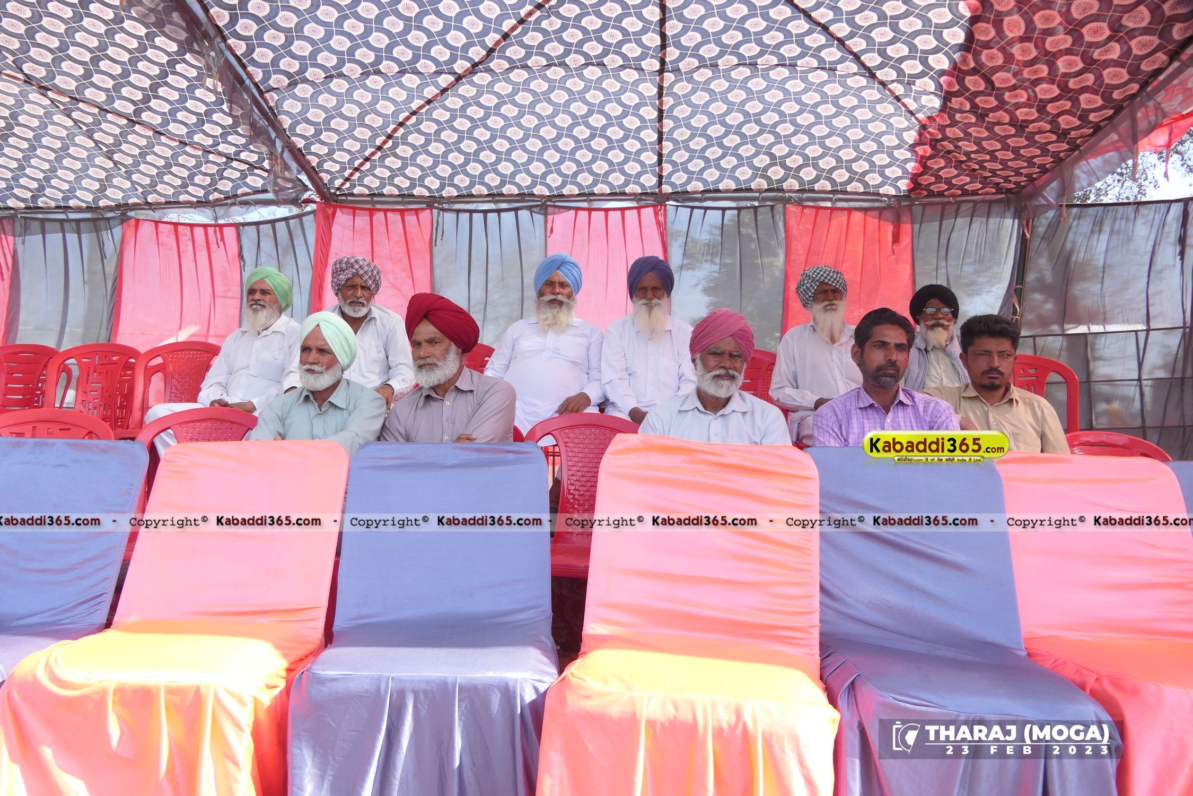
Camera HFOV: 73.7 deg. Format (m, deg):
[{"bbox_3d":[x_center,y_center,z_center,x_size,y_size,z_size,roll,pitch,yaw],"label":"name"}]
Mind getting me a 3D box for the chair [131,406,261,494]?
[{"bbox_3d":[-1.320,0.444,2.490,0.470,0.860,0.530,1,-3,-3],"label":"chair"}]

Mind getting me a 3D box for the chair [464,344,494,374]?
[{"bbox_3d":[-0.670,0.155,3.660,0.470,0.860,0.530,0,-3,0],"label":"chair"}]

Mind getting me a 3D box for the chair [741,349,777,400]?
[{"bbox_3d":[0.720,0.170,3.660,0.470,0.860,0.530,0,-3,0],"label":"chair"}]

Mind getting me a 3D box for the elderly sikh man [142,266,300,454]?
[{"bbox_3d":[-1.570,-0.030,3.490,0.550,1.210,0.740,0,-3,8],"label":"elderly sikh man"}]

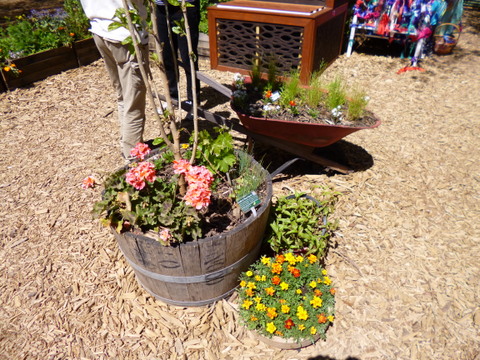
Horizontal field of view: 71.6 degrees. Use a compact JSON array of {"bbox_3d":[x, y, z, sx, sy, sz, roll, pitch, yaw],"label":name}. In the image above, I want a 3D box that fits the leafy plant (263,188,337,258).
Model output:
[{"bbox_3d":[0.255,0.225,1.599,0.350,0.280,0.330,0,33,0],"label":"leafy plant"}]

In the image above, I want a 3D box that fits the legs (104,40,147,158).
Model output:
[{"bbox_3d":[-0.749,-0.545,2.243,0.270,0.850,0.270,-21,39,-29],"label":"legs"}]

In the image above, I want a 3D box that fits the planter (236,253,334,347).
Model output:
[{"bbox_3d":[0.177,0.454,1.293,0.375,0.235,0.375,0,33,0],"label":"planter"}]

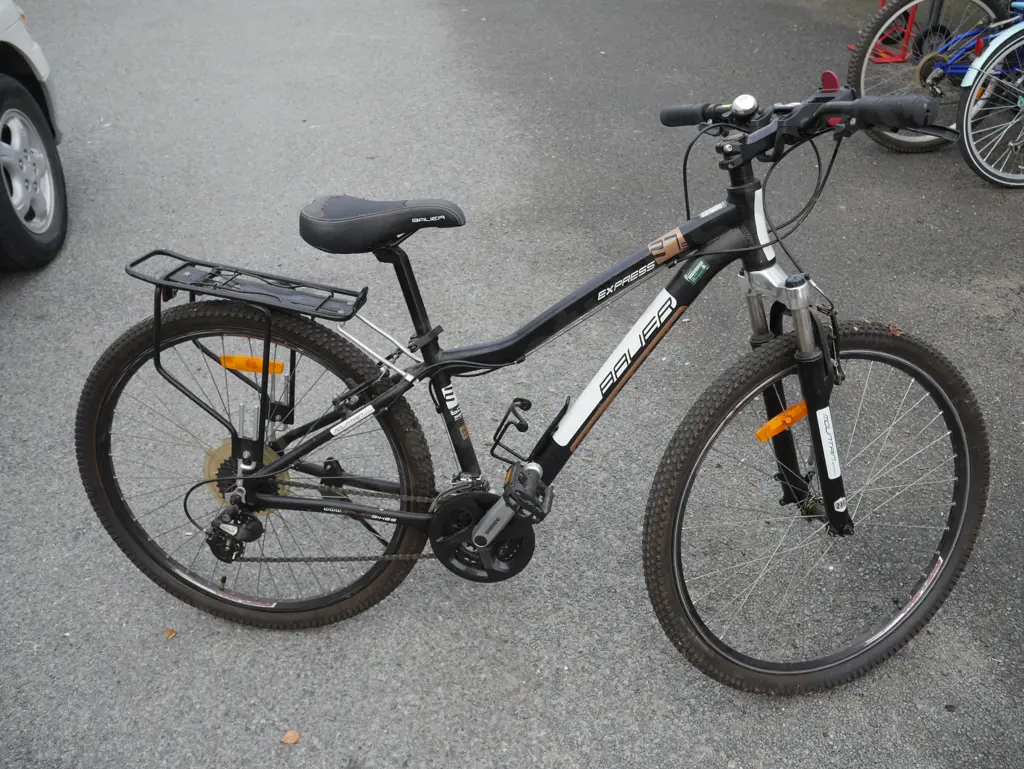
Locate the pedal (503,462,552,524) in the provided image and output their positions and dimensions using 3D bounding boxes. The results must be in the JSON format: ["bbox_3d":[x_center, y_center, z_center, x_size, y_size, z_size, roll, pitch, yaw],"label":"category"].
[{"bbox_3d":[0.026,0.165,1.361,0.078,0.029,0.094,38,24,-9],"label":"pedal"}]

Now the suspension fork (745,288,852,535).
[{"bbox_3d":[0.465,0.044,1.433,0.063,0.444,0.172,-25,20,-10],"label":"suspension fork"}]

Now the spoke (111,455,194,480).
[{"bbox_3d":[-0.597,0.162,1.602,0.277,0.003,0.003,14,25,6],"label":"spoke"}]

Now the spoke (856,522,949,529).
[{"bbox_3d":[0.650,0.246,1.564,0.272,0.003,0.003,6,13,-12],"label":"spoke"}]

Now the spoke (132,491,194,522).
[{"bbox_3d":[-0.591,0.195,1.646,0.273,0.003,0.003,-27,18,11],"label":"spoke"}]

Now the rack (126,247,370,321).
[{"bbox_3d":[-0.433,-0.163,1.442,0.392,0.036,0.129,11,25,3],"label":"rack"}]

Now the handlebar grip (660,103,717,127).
[{"bbox_3d":[0.294,-0.466,1.532,0.035,0.035,0.131,-27,21,-16],"label":"handlebar grip"}]

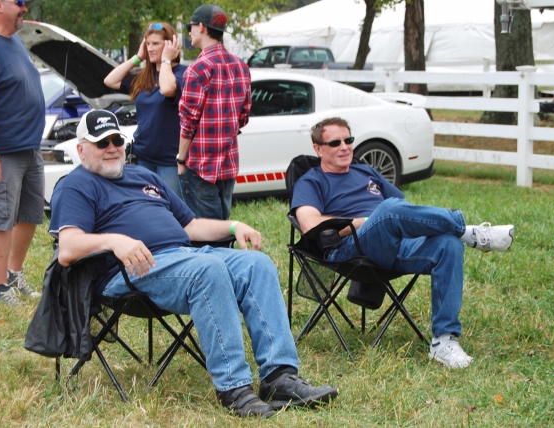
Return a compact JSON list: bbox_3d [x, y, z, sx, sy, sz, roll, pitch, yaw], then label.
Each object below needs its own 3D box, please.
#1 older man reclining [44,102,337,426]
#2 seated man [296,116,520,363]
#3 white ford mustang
[{"bbox_3d":[-0.370,0.169,5.296,1.050,1.170,0.800,6,9,45],"label":"older man reclining"},{"bbox_3d":[0.555,0.101,6.098,1.020,1.130,0.620,5,8,40],"label":"seated man"},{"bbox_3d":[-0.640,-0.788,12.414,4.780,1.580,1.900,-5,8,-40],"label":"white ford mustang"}]

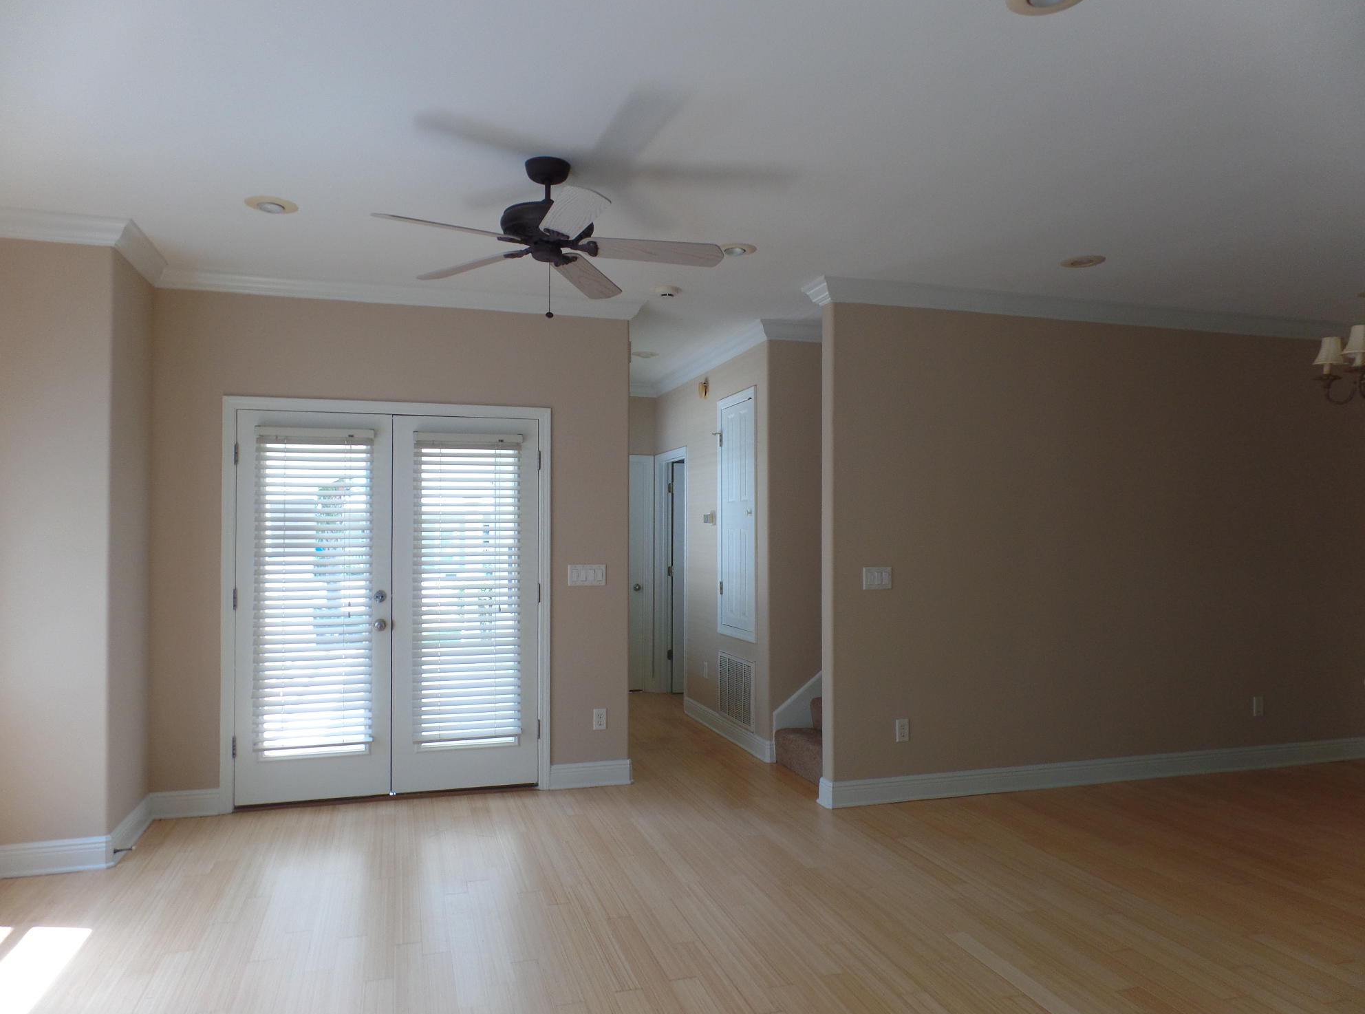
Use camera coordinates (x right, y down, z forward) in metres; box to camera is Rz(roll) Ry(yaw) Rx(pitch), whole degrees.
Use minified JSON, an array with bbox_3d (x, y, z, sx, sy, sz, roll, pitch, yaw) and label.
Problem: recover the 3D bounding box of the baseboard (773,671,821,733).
[{"bbox_3d":[0.728,1.234,5.720,0.337,0.395,0.030,0,-2,-17],"label":"baseboard"}]

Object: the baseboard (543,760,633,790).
[{"bbox_3d":[-0.527,1.514,5.138,0.498,0.134,0.030,0,-2,-17],"label":"baseboard"}]

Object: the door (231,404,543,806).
[{"bbox_3d":[-1.552,0.516,4.863,1.568,2.042,0.095,0,-2,-17],"label":"door"}]

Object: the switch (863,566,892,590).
[{"bbox_3d":[1.036,0.380,4.824,0.165,0.115,0.017,0,-2,-17],"label":"switch"}]

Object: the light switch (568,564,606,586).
[{"bbox_3d":[-0.544,0.389,5.170,0.212,0.116,0.017,0,-2,-17],"label":"light switch"}]

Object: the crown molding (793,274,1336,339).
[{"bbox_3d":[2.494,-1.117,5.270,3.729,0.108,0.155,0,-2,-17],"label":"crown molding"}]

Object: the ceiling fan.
[{"bbox_3d":[-0.478,-1.043,3.243,1.260,0.361,1.260,0,-2,-17],"label":"ceiling fan"}]

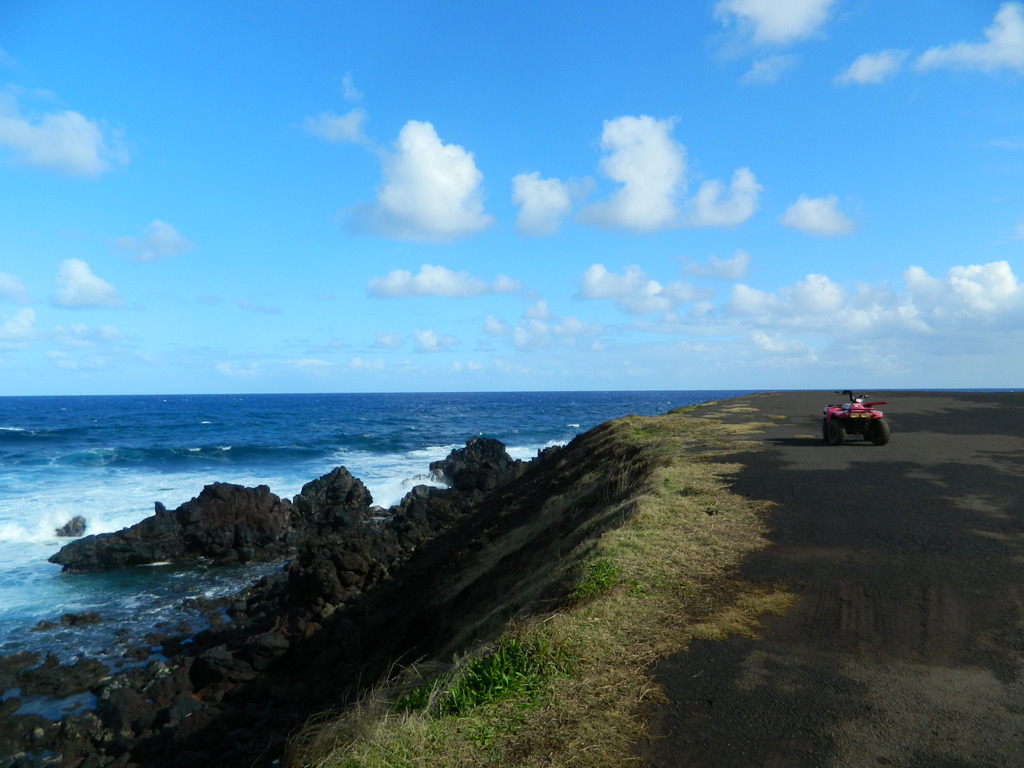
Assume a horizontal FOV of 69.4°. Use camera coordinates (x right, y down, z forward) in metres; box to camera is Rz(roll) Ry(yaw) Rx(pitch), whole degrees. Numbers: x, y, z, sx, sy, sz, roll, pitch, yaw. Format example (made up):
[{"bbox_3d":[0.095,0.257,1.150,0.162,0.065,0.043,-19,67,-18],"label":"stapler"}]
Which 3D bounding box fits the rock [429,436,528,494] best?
[{"bbox_3d":[-1.631,3.919,36.000,4.700,2.750,3.800,0,-1,-3],"label":"rock"}]

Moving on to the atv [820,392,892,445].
[{"bbox_3d":[7.060,0.680,15.250,1.130,1.120,1.900,-1,-1,16],"label":"atv"}]

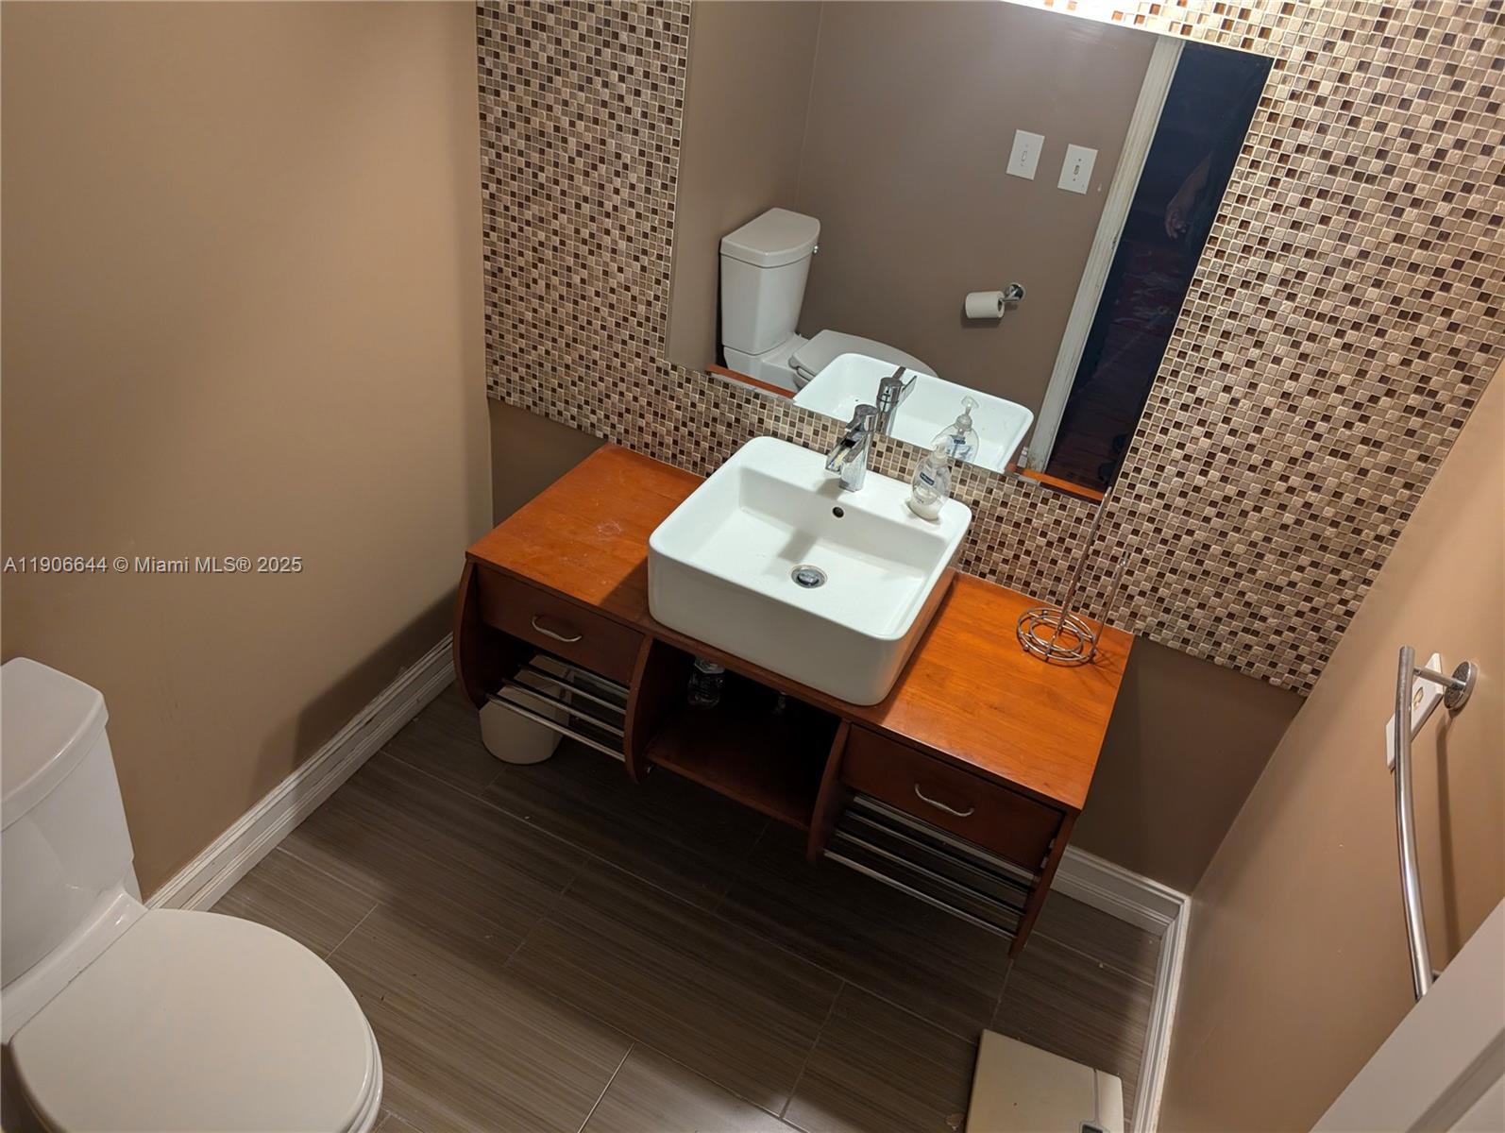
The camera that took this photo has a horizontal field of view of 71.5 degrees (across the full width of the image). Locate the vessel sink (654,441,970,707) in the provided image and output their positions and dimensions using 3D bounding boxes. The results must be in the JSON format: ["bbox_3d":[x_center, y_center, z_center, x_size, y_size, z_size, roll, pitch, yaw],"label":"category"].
[{"bbox_3d":[0.113,-0.014,1.919,0.473,0.153,0.478,21,38,17],"label":"vessel sink"}]

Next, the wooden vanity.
[{"bbox_3d":[0.059,0.227,2.053,1.161,0.404,0.561,21,38,17],"label":"wooden vanity"}]

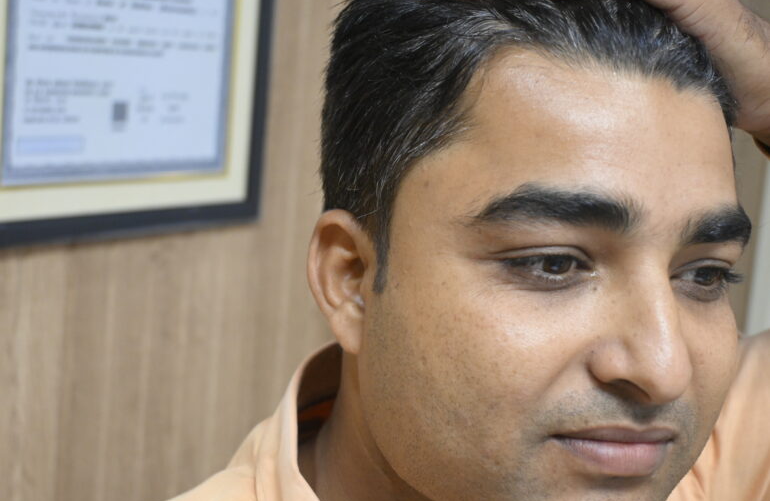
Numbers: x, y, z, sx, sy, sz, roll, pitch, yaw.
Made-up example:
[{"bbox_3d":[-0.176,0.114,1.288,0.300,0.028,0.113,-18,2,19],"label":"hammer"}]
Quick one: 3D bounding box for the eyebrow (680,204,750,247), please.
[{"bbox_3d":[0.134,-0.010,0.512,0.047,0.017,0.014,2,5,-40],"label":"eyebrow"}]

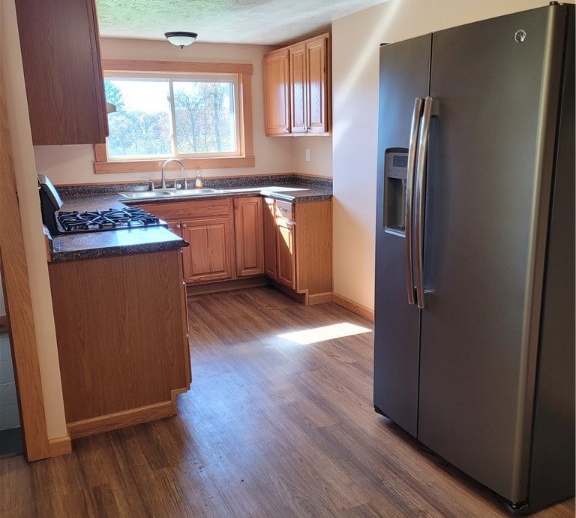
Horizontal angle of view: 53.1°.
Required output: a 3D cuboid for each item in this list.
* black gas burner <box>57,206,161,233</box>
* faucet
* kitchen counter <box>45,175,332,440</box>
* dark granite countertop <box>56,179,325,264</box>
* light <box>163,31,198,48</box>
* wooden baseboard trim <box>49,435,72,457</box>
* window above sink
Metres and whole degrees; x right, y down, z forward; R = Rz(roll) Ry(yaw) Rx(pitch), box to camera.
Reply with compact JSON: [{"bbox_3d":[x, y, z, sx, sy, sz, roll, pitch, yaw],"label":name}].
[{"bbox_3d":[-1.067,-0.235,3.344,0.483,0.051,0.680,-7,13,-27],"label":"black gas burner"},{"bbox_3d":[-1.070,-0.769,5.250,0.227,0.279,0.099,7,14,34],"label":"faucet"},{"bbox_3d":[-0.473,-0.013,4.326,2.630,0.997,2.760,-7,13,-27],"label":"kitchen counter"},{"bbox_3d":[-0.478,-0.431,4.233,2.630,0.141,2.769,-7,13,-27],"label":"dark granite countertop"},{"bbox_3d":[-0.900,-1.850,4.910,0.286,0.123,0.286,-7,13,-27],"label":"light"},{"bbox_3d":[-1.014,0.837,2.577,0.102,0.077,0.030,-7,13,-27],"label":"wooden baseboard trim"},{"bbox_3d":[-1.026,-1.318,5.377,1.580,0.973,0.099,-7,13,-27],"label":"window above sink"}]

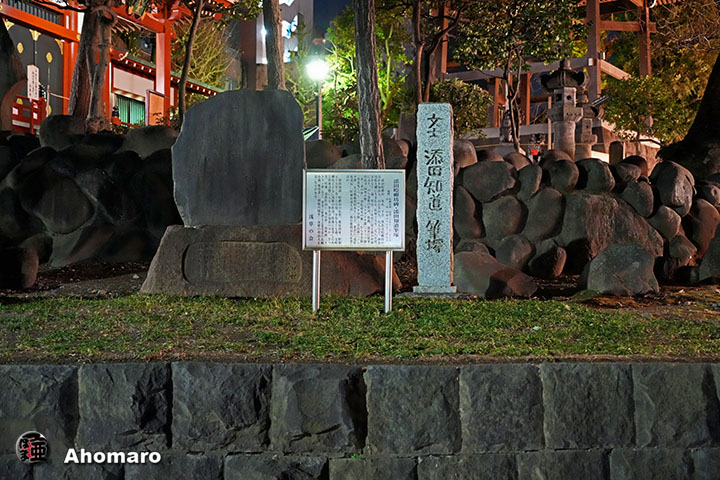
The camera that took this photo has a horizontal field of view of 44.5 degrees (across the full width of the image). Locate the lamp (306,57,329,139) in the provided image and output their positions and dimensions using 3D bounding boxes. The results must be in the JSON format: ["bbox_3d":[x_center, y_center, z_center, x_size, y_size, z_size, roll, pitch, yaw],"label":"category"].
[{"bbox_3d":[-0.725,-2.003,15.000,0.375,2.250,0.360,0,0,0],"label":"lamp"}]

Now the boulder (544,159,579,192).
[{"bbox_3d":[2.267,-0.726,9.900,0.383,0.383,0.337,0,0,0],"label":"boulder"}]

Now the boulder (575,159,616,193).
[{"bbox_3d":[2.795,-0.762,10.400,0.449,0.402,0.420,0,0,0],"label":"boulder"}]

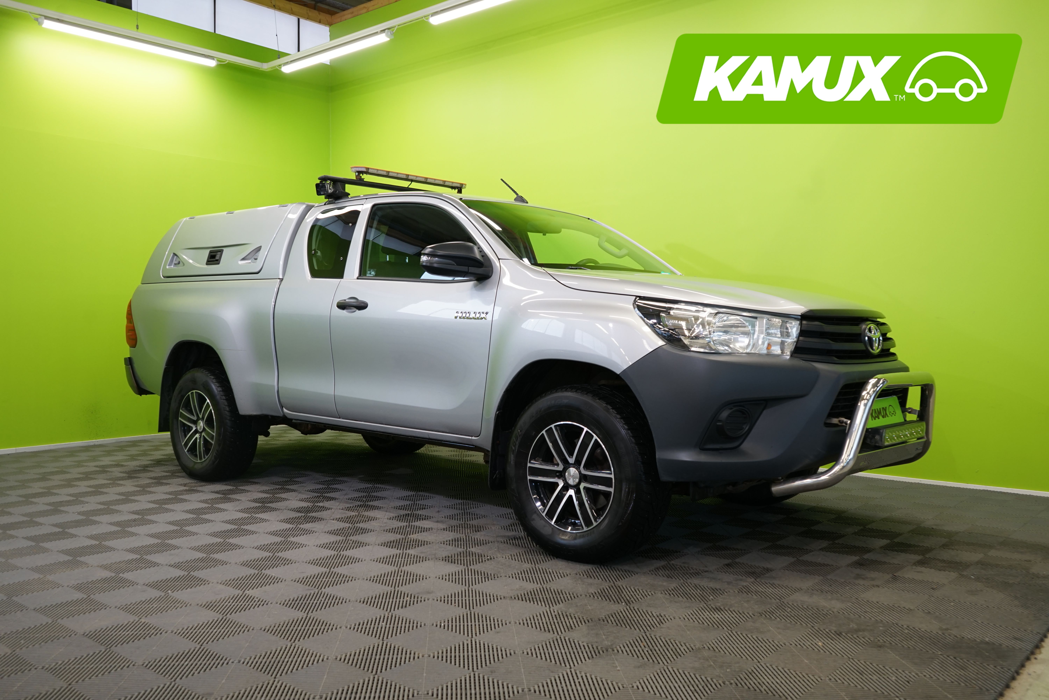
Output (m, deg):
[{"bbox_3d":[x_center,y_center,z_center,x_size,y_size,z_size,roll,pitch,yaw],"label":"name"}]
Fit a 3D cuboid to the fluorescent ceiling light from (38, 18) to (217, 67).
[{"bbox_3d":[-3.397,-2.662,7.613,0.080,0.075,1.540,1,1,42],"label":"fluorescent ceiling light"}]

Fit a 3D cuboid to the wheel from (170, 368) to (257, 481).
[{"bbox_3d":[-2.069,0.490,5.801,0.745,0.745,0.255,1,1,41],"label":"wheel"}]

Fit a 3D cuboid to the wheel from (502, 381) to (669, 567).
[{"bbox_3d":[0.264,0.527,3.783,0.745,0.745,0.255,1,1,41],"label":"wheel"}]

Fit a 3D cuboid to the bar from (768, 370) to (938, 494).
[{"bbox_3d":[1.458,0.340,3.776,0.430,0.530,1.040,1,1,41],"label":"bar"}]

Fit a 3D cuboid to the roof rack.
[{"bbox_3d":[-0.729,-1.007,5.647,0.260,0.235,1.400,1,1,41],"label":"roof rack"}]

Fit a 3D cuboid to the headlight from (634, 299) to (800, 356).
[{"bbox_3d":[0.756,-0.085,3.470,0.590,0.235,0.310,1,1,41],"label":"headlight"}]

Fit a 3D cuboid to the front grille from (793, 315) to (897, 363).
[{"bbox_3d":[1.451,-0.047,3.775,0.130,0.190,1.190,1,1,41],"label":"front grille"}]

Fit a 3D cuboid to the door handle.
[{"bbox_3d":[-0.908,-0.243,4.626,0.245,0.072,0.055,1,1,41],"label":"door handle"}]

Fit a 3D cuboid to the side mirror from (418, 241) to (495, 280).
[{"bbox_3d":[-0.301,-0.410,4.030,0.190,0.180,0.260,1,1,41],"label":"side mirror"}]

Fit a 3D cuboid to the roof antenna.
[{"bbox_3d":[-0.051,-0.917,5.034,0.210,0.165,0.045,1,1,41],"label":"roof antenna"}]

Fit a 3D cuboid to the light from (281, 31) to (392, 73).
[{"bbox_3d":[-1.717,-2.667,7.858,1.540,0.075,0.080,1,1,41],"label":"light"}]

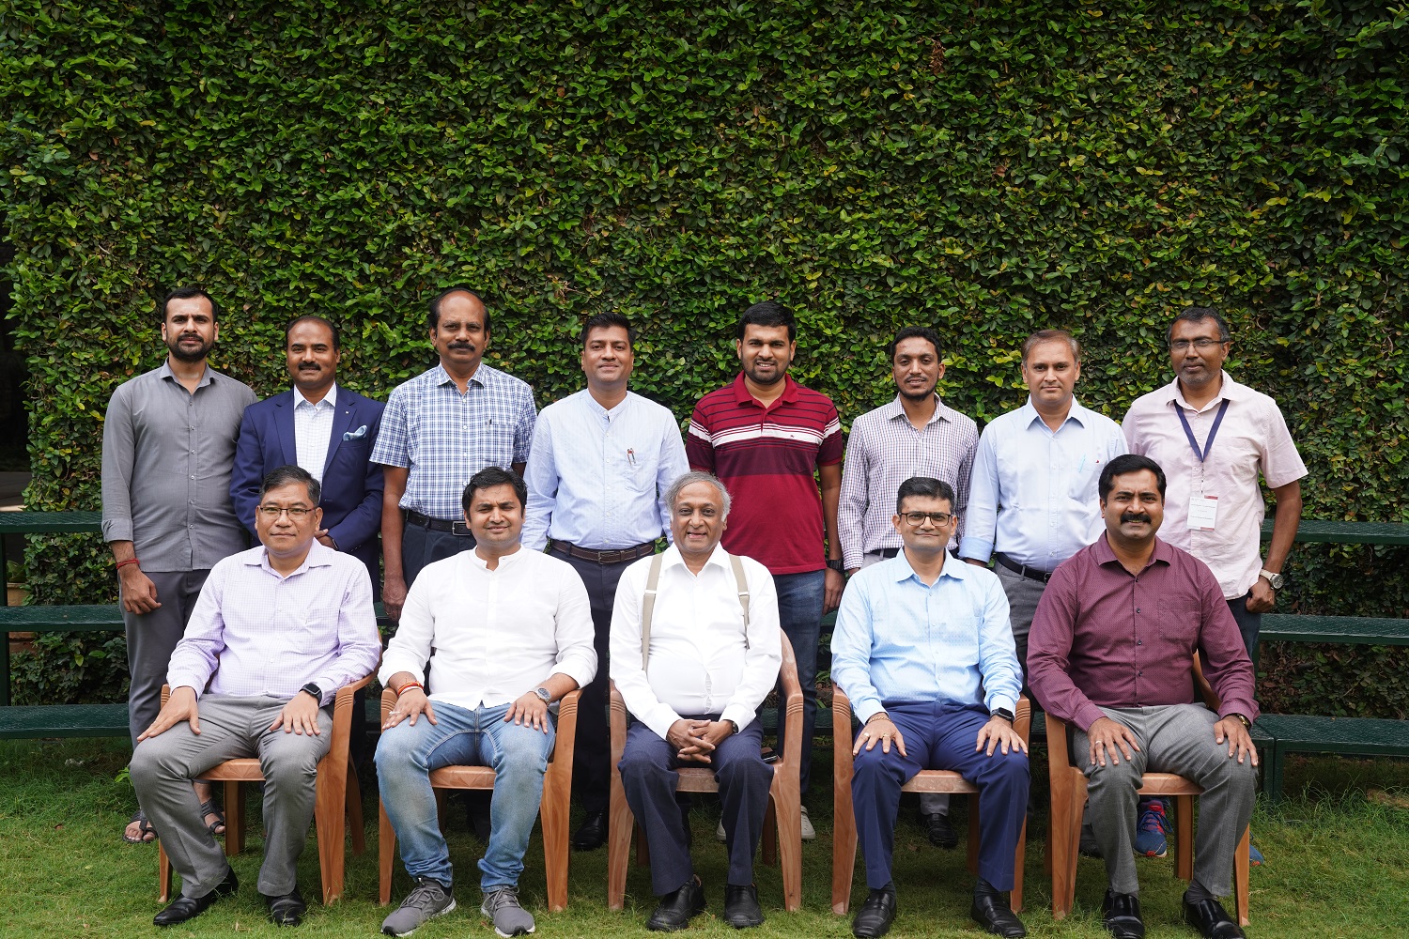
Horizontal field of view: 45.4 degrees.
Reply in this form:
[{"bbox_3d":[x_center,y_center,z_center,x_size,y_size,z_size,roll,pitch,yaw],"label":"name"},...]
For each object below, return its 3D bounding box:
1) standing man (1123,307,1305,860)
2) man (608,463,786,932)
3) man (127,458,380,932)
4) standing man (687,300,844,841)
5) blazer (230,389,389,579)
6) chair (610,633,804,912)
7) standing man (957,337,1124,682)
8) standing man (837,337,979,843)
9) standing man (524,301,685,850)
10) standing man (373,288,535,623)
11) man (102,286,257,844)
[{"bbox_3d":[1.610,0.354,5.407,0.580,1.748,0.360,2,5,21],"label":"standing man"},{"bbox_3d":[-0.027,0.633,4.946,0.520,1.241,0.672,0,4,0],"label":"man"},{"bbox_3d":[-1.296,0.618,4.965,0.603,1.250,0.693,0,4,-1],"label":"man"},{"bbox_3d":[0.194,0.325,5.565,0.520,1.764,0.340,1,4,2],"label":"standing man"},{"bbox_3d":[-1.293,0.093,5.502,0.540,0.740,0.330,-1,4,-13],"label":"blazer"},{"bbox_3d":[0.000,0.833,5.086,0.560,0.820,0.580,0,4,0],"label":"chair"},{"bbox_3d":[1.084,0.383,5.460,0.540,1.675,0.340,1,4,10],"label":"standing man"},{"bbox_3d":[0.659,0.373,5.508,0.480,1.684,0.340,1,4,6],"label":"standing man"},{"bbox_3d":[-0.321,0.353,5.447,0.540,1.719,0.340,0,4,-3],"label":"standing man"},{"bbox_3d":[-0.819,0.303,5.531,0.540,1.799,0.340,0,4,-10],"label":"standing man"},{"bbox_3d":[-1.702,0.303,5.510,0.510,1.793,0.340,-1,5,-17],"label":"man"}]

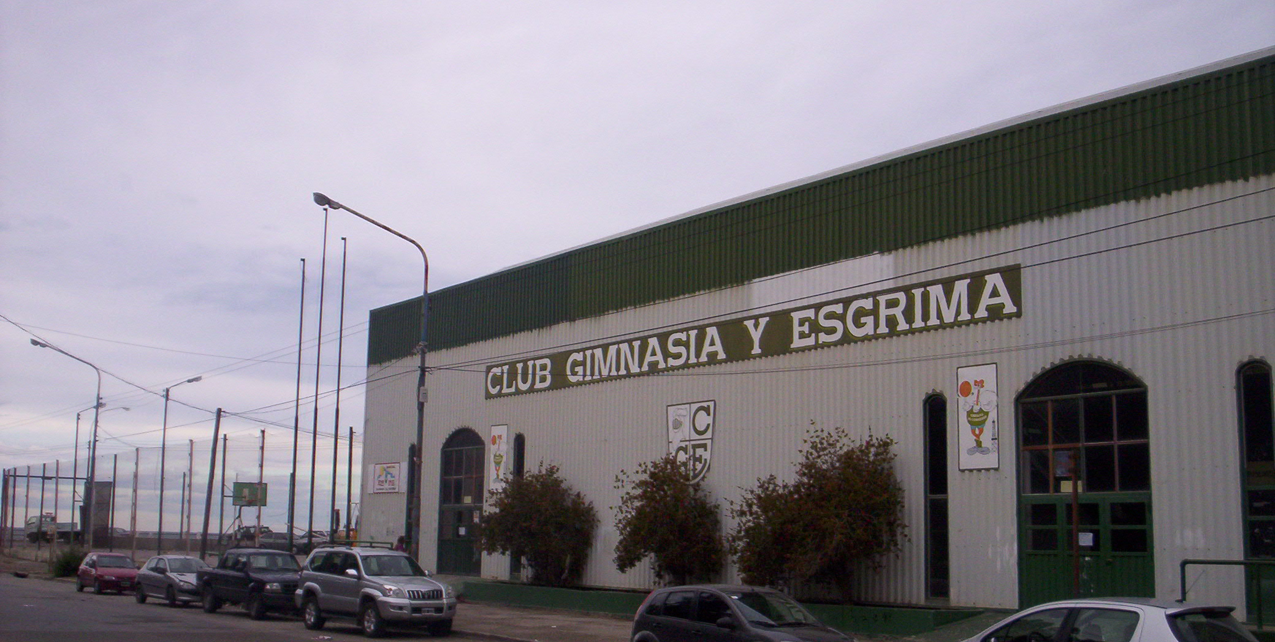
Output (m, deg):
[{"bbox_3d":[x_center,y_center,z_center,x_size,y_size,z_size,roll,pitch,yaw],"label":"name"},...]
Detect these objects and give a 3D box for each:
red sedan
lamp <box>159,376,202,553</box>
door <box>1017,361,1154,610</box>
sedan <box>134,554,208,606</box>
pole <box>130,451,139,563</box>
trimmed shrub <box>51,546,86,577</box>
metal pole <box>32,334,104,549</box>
[{"bbox_3d":[-17.655,8.429,45.608,1.650,1.410,3.900,7,-11,-36],"label":"red sedan"},{"bbox_3d":[-23.942,7.792,70.963,2.000,10.050,0.300,8,-11,-36],"label":"lamp"},{"bbox_3d":[8.389,3.127,25.634,0.250,4.726,2.980,8,-11,-36],"label":"door"},{"bbox_3d":[-12.615,7.269,37.811,1.660,1.430,3.850,8,-12,-37],"label":"sedan"},{"bbox_3d":[-26.523,9.900,71.744,0.130,6.356,0.130,8,-11,-36],"label":"pole"},{"bbox_3d":[-26.220,11.072,62.708,1.576,1.286,1.576,8,-11,-36],"label":"trimmed shrub"},{"bbox_3d":[-23.211,5.552,54.601,3.000,9.680,0.340,8,-11,-36],"label":"metal pole"}]

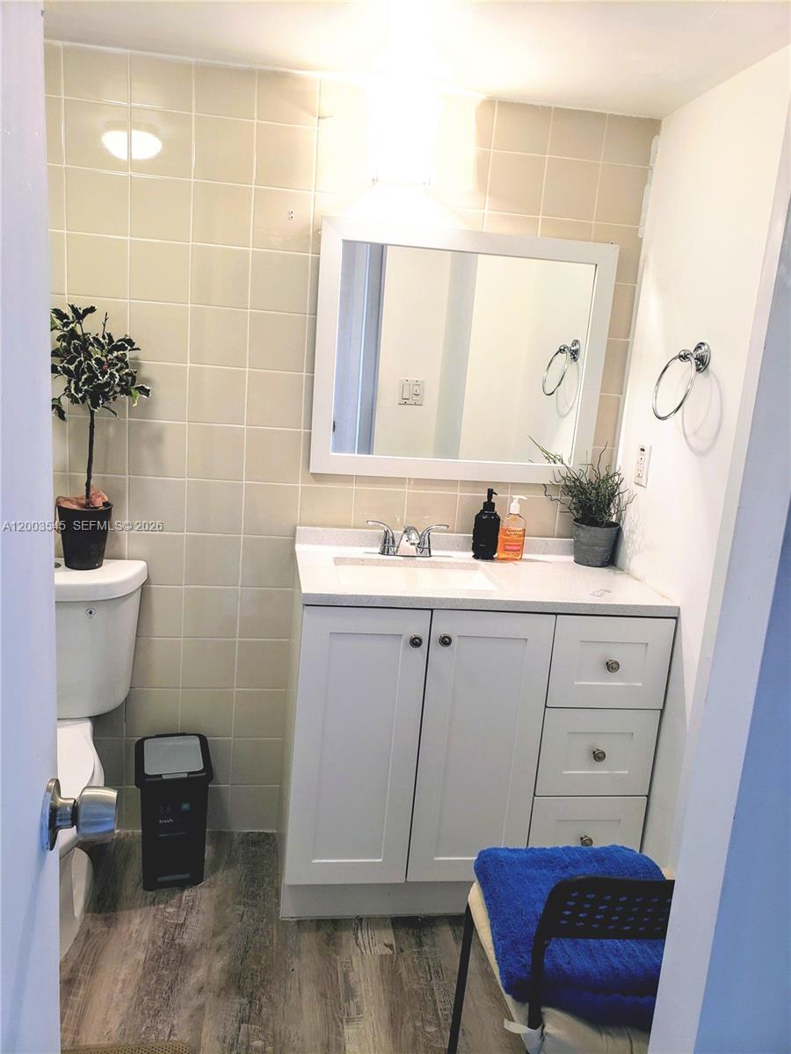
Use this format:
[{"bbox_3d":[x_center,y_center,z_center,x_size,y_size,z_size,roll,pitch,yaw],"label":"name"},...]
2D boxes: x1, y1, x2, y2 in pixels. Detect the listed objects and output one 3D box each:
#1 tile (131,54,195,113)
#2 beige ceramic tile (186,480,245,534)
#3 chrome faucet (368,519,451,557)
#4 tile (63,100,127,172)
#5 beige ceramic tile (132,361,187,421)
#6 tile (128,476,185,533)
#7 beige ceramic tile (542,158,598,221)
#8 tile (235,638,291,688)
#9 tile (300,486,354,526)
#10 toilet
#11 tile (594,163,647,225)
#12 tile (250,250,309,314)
[{"bbox_3d":[-0.570,-1.086,1.939,0.150,0.121,0.009,2,12,-9],"label":"tile"},{"bbox_3d":[-0.502,-0.053,2.195,0.152,0.152,0.010,2,12,-9],"label":"beige ceramic tile"},{"bbox_3d":[0.038,0.043,2.180,0.231,0.085,0.149,2,12,-9],"label":"chrome faucet"},{"bbox_3d":[-0.731,-0.958,1.944,0.150,0.150,0.009,2,12,-9],"label":"tile"},{"bbox_3d":[-0.630,-0.359,2.108,0.151,0.151,0.010,3,12,-9],"label":"beige ceramic tile"},{"bbox_3d":[-0.656,-0.059,2.184,0.151,0.152,0.010,2,12,-9],"label":"tile"},{"bbox_3d":[0.478,-0.915,2.157,0.148,0.148,0.010,2,12,-9],"label":"beige ceramic tile"},{"bbox_3d":[-0.386,0.404,2.323,0.148,0.148,0.010,2,12,-9],"label":"tile"},{"bbox_3d":[-0.198,-0.044,2.230,0.150,0.141,0.009,2,12,-9],"label":"tile"},{"bbox_3d":[-0.874,0.567,1.883,0.446,0.853,0.690,2,12,-9],"label":"toilet"},{"bbox_3d":[0.621,-0.908,2.180,0.134,0.152,0.010,3,12,-9],"label":"tile"},{"bbox_3d":[-0.305,-0.648,2.102,0.151,0.152,0.010,2,12,-9],"label":"tile"}]

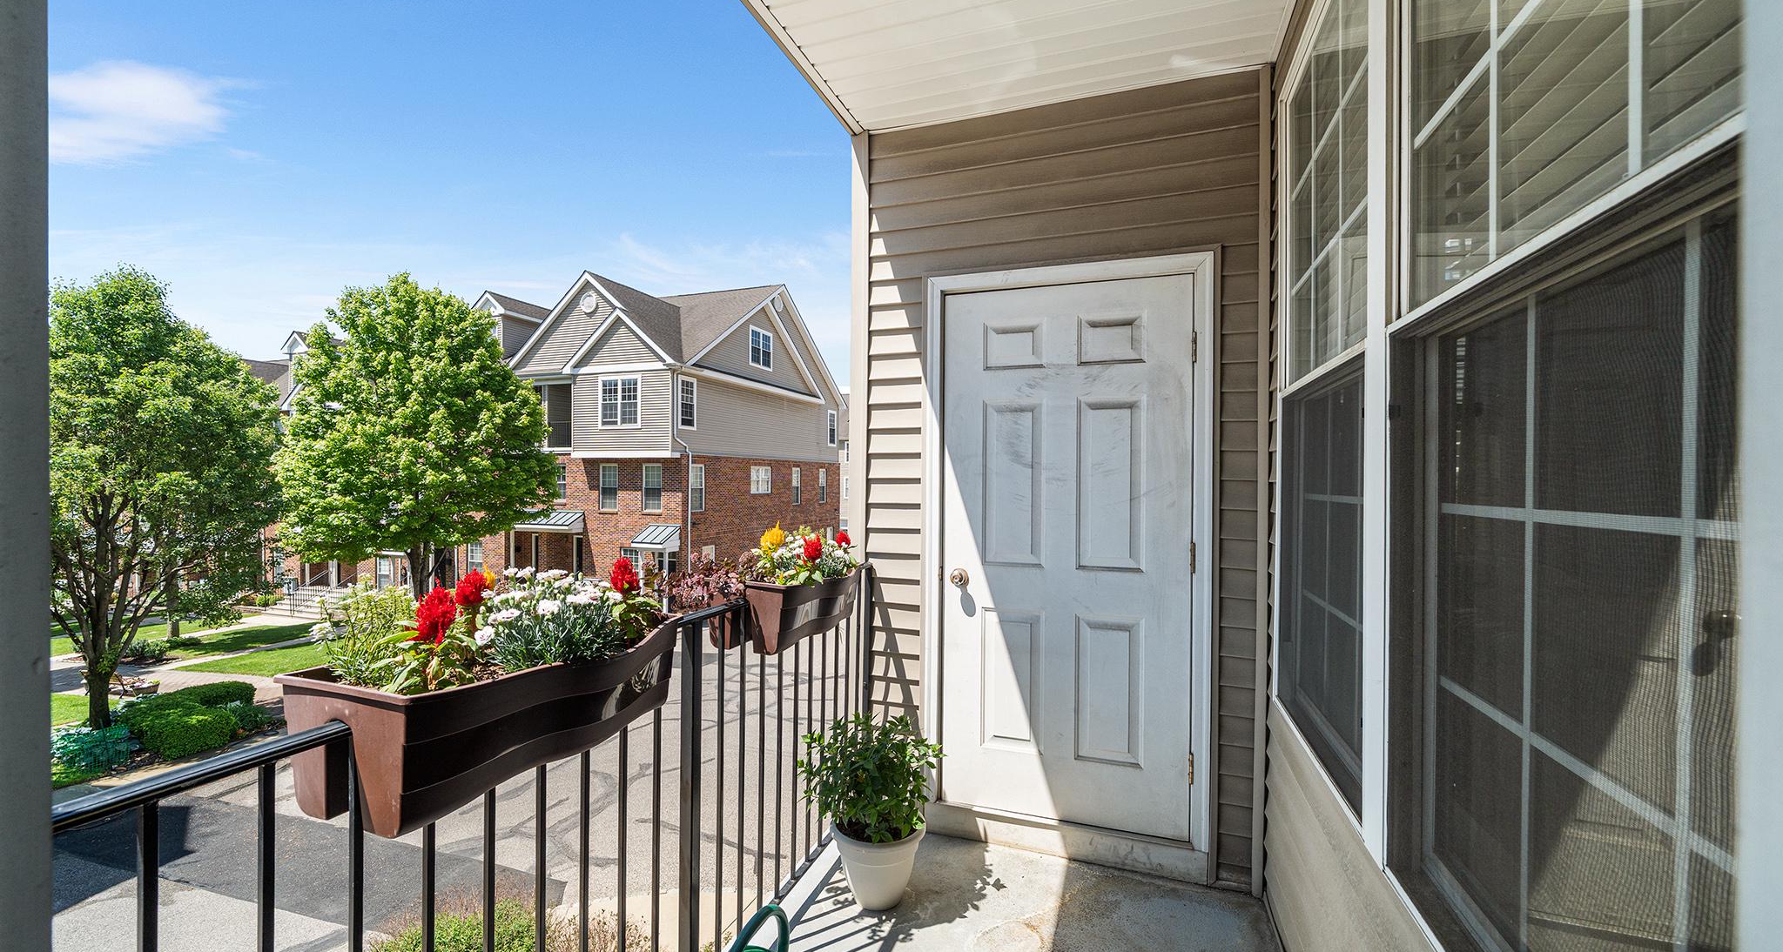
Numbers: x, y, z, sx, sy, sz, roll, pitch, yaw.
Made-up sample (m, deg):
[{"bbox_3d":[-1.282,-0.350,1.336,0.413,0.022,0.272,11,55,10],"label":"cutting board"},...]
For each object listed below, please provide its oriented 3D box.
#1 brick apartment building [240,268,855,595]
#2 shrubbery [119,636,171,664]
[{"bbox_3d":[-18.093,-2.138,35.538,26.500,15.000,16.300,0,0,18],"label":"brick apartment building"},{"bbox_3d":[-23.400,5.420,20.200,1.050,0.720,1.150,0,0,-41],"label":"shrubbery"}]

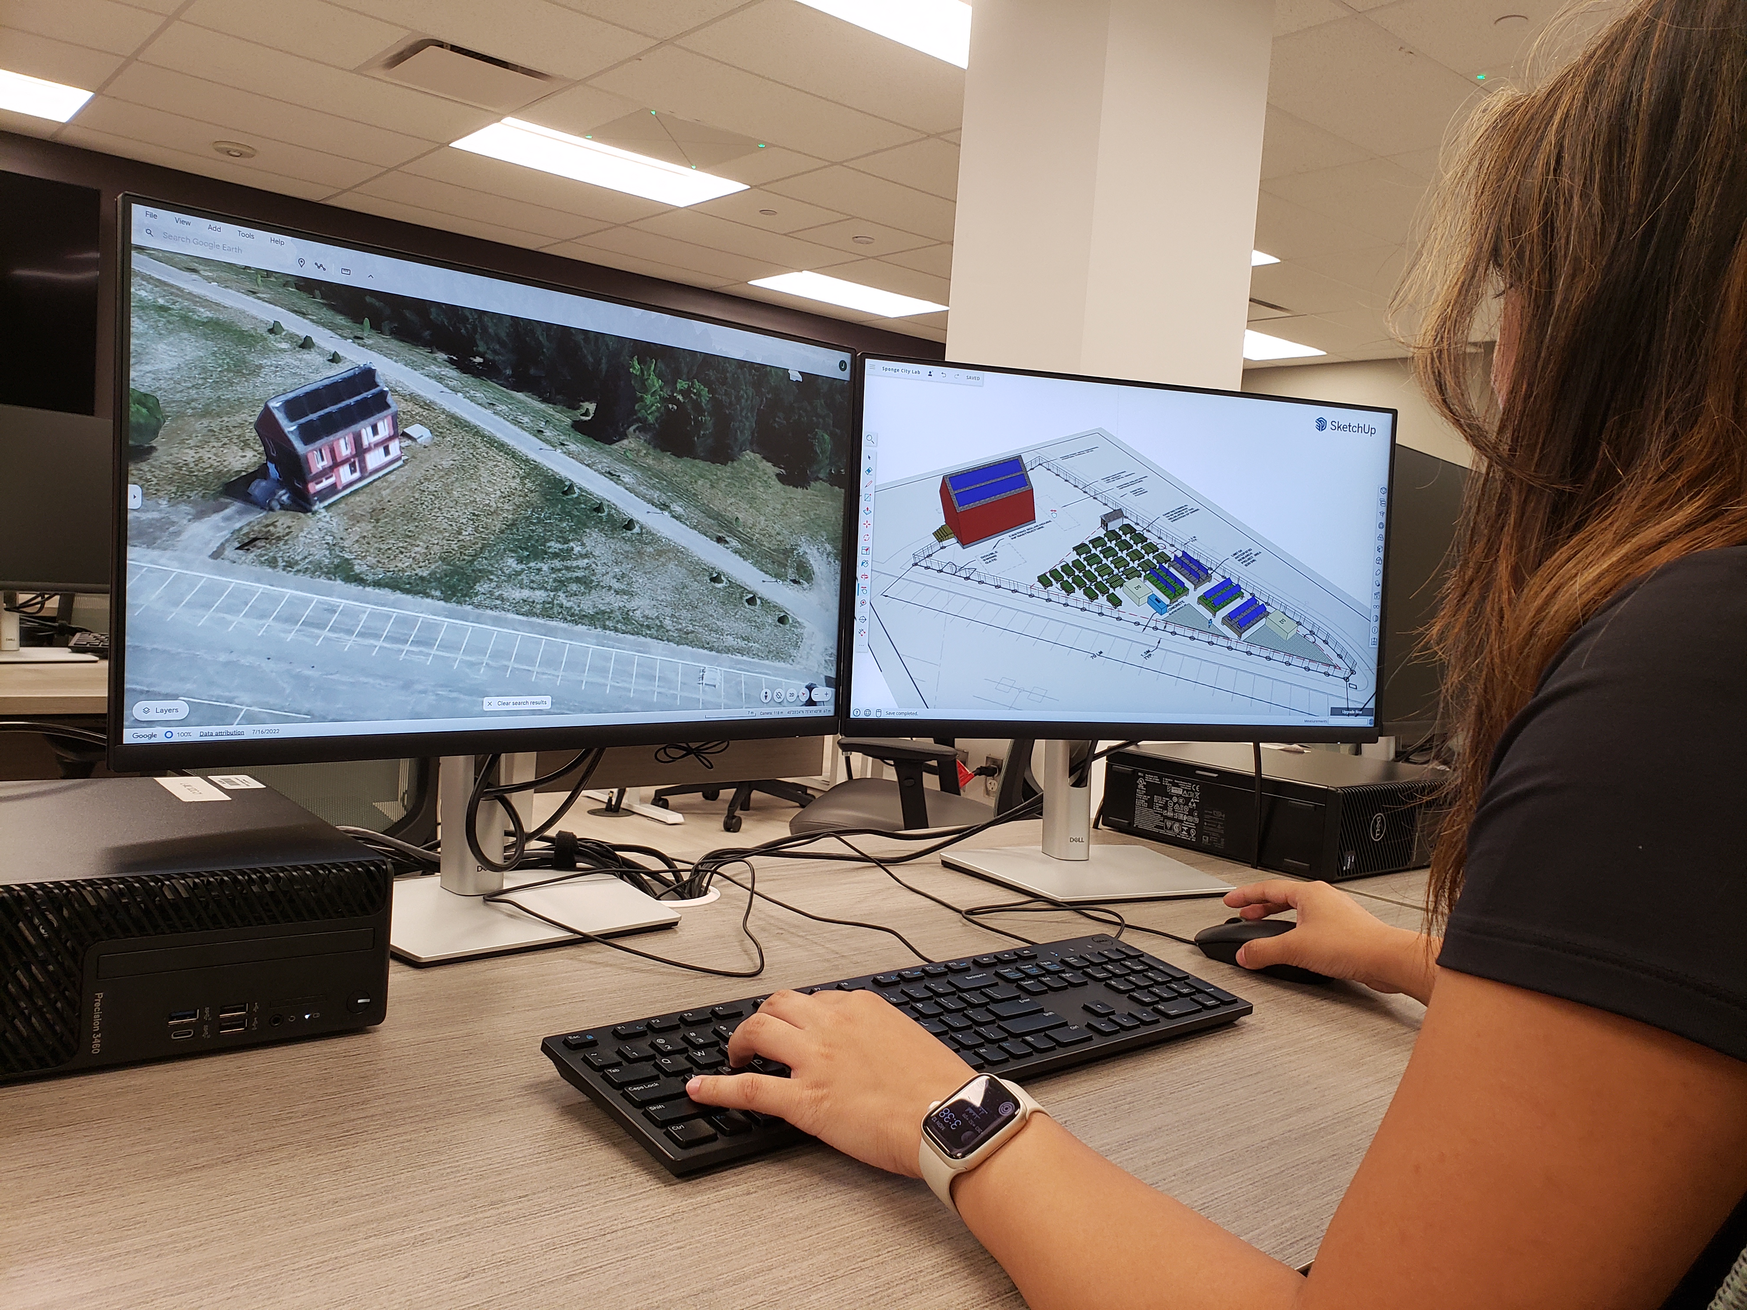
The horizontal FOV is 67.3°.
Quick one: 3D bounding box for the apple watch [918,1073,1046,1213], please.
[{"bbox_3d":[0.050,0.208,0.545,0.054,0.049,0.040,-32,26,-19],"label":"apple watch"}]

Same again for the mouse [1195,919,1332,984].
[{"bbox_3d":[0.290,0.210,0.970,0.063,0.037,0.114,1,5,-39],"label":"mouse"}]

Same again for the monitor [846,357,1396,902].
[{"bbox_3d":[0.220,-0.019,1.210,0.538,0.452,0.175,2,4,-19],"label":"monitor"}]

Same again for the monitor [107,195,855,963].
[{"bbox_3d":[-0.249,-0.031,0.936,0.538,0.452,0.175,0,5,-43],"label":"monitor"}]

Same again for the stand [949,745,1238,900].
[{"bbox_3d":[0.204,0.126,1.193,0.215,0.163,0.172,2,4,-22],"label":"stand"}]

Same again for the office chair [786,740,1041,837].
[{"bbox_3d":[0.088,0.338,2.853,0.620,0.960,0.640,5,4,25],"label":"office chair"}]

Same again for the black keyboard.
[{"bbox_3d":[0.040,0.220,0.765,0.442,0.024,0.128,0,10,-41],"label":"black keyboard"}]

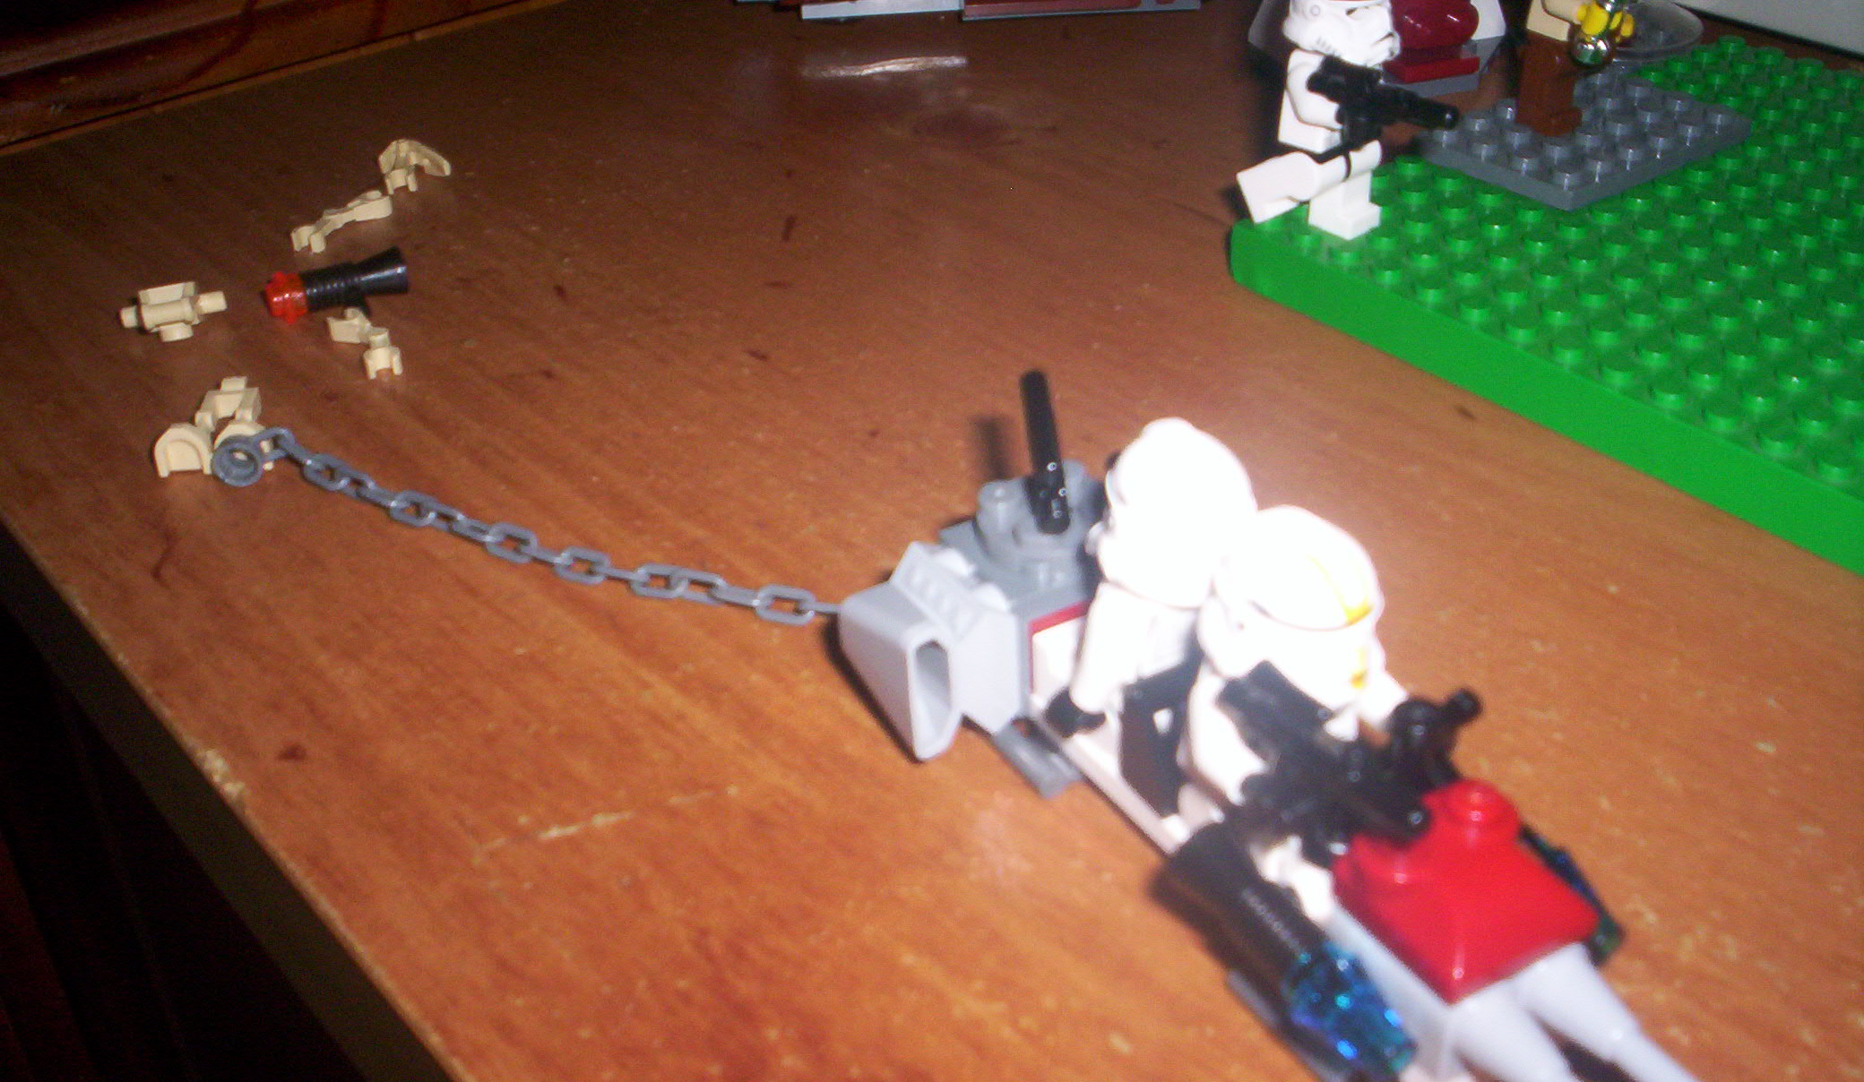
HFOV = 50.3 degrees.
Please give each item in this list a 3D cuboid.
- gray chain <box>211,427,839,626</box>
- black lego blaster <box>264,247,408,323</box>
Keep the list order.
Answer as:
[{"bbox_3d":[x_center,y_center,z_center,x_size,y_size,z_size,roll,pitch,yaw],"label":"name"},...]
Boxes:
[{"bbox_3d":[-0.050,-0.002,0.253,0.101,0.007,0.009,14,37,22],"label":"gray chain"},{"bbox_3d":[-0.093,-0.039,0.312,0.021,0.008,0.014,-16,53,-20],"label":"black lego blaster"}]

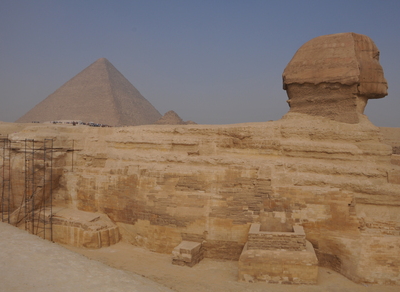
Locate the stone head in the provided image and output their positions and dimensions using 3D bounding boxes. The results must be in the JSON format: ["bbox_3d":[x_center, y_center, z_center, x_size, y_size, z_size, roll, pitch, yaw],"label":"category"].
[{"bbox_3d":[12.655,-6.335,31.444,9.021,8.876,6.800,-1,-2,20],"label":"stone head"}]

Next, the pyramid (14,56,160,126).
[{"bbox_3d":[-165.760,-78.914,562.294,230.000,138.600,230.000,-1,-2,20],"label":"pyramid"}]

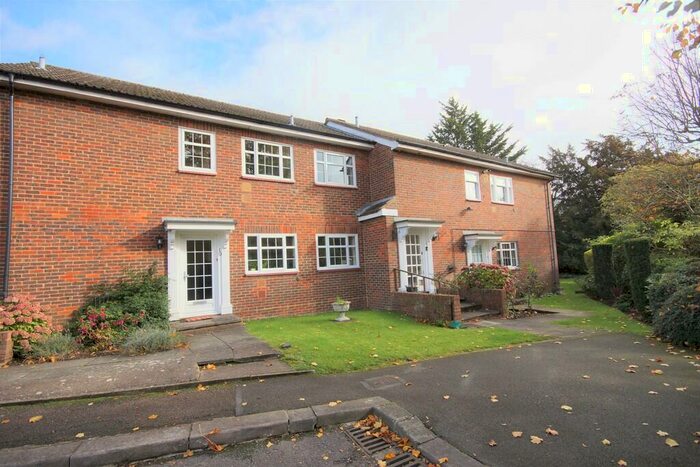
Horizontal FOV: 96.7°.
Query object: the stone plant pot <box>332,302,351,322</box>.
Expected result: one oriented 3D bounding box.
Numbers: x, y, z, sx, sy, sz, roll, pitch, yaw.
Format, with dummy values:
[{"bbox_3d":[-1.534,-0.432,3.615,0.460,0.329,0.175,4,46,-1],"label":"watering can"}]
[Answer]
[{"bbox_3d":[-0.227,2.048,8.217,0.460,0.490,0.460,-2,-4,0],"label":"stone plant pot"}]

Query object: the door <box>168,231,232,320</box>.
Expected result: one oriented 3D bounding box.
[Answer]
[{"bbox_3d":[-3.595,0.989,7.569,1.360,2.100,0.280,0,-5,-33],"label":"door"}]

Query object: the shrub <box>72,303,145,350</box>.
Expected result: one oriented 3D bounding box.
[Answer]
[{"bbox_3d":[-4.520,1.715,5.800,1.100,0.830,0.800,0,-5,-33],"label":"shrub"}]

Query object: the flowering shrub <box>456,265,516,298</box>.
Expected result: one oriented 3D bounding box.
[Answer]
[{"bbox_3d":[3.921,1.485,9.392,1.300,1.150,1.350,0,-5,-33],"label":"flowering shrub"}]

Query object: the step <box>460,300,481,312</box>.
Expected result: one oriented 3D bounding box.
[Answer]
[{"bbox_3d":[2.895,2.105,8.583,1.380,0.140,0.550,0,-5,-33],"label":"step"}]

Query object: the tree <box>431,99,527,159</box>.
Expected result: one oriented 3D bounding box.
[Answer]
[{"bbox_3d":[10.566,-3.946,24.927,8.500,15.200,8.500,-2,-4,0],"label":"tree"}]

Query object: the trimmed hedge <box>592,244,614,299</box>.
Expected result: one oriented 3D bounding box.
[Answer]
[{"bbox_3d":[9.612,1.441,11.800,0.580,2.000,0.700,-5,-4,28],"label":"trimmed hedge"}]

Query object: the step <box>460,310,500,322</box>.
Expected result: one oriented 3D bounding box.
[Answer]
[{"bbox_3d":[3.198,2.182,8.078,1.380,0.130,0.500,0,-5,-33],"label":"step"}]

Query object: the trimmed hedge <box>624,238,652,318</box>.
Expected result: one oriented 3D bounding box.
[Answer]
[{"bbox_3d":[7.661,1.180,8.250,0.450,2.000,0.620,-5,-4,28],"label":"trimmed hedge"}]

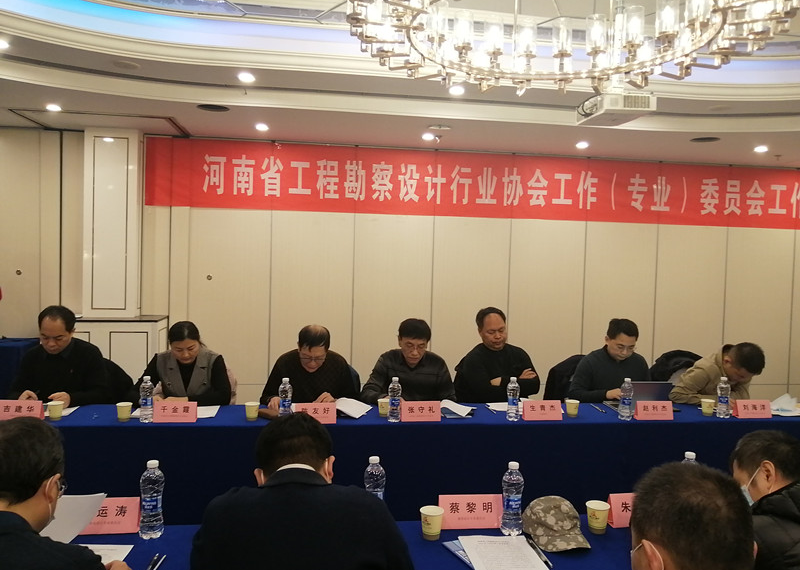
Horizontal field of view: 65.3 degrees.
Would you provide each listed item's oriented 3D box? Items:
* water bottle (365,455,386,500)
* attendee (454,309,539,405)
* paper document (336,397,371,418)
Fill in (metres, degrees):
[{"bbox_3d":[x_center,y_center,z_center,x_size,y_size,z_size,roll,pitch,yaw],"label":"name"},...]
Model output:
[{"bbox_3d":[-0.078,0.667,1.994,0.068,0.226,0.068,1,2,-8],"label":"water bottle"},{"bbox_3d":[0.618,0.812,3.888,0.567,1.328,0.740,1,2,-11],"label":"attendee"},{"bbox_3d":[-0.283,0.695,3.512,0.210,0.055,0.280,2,2,15],"label":"paper document"}]

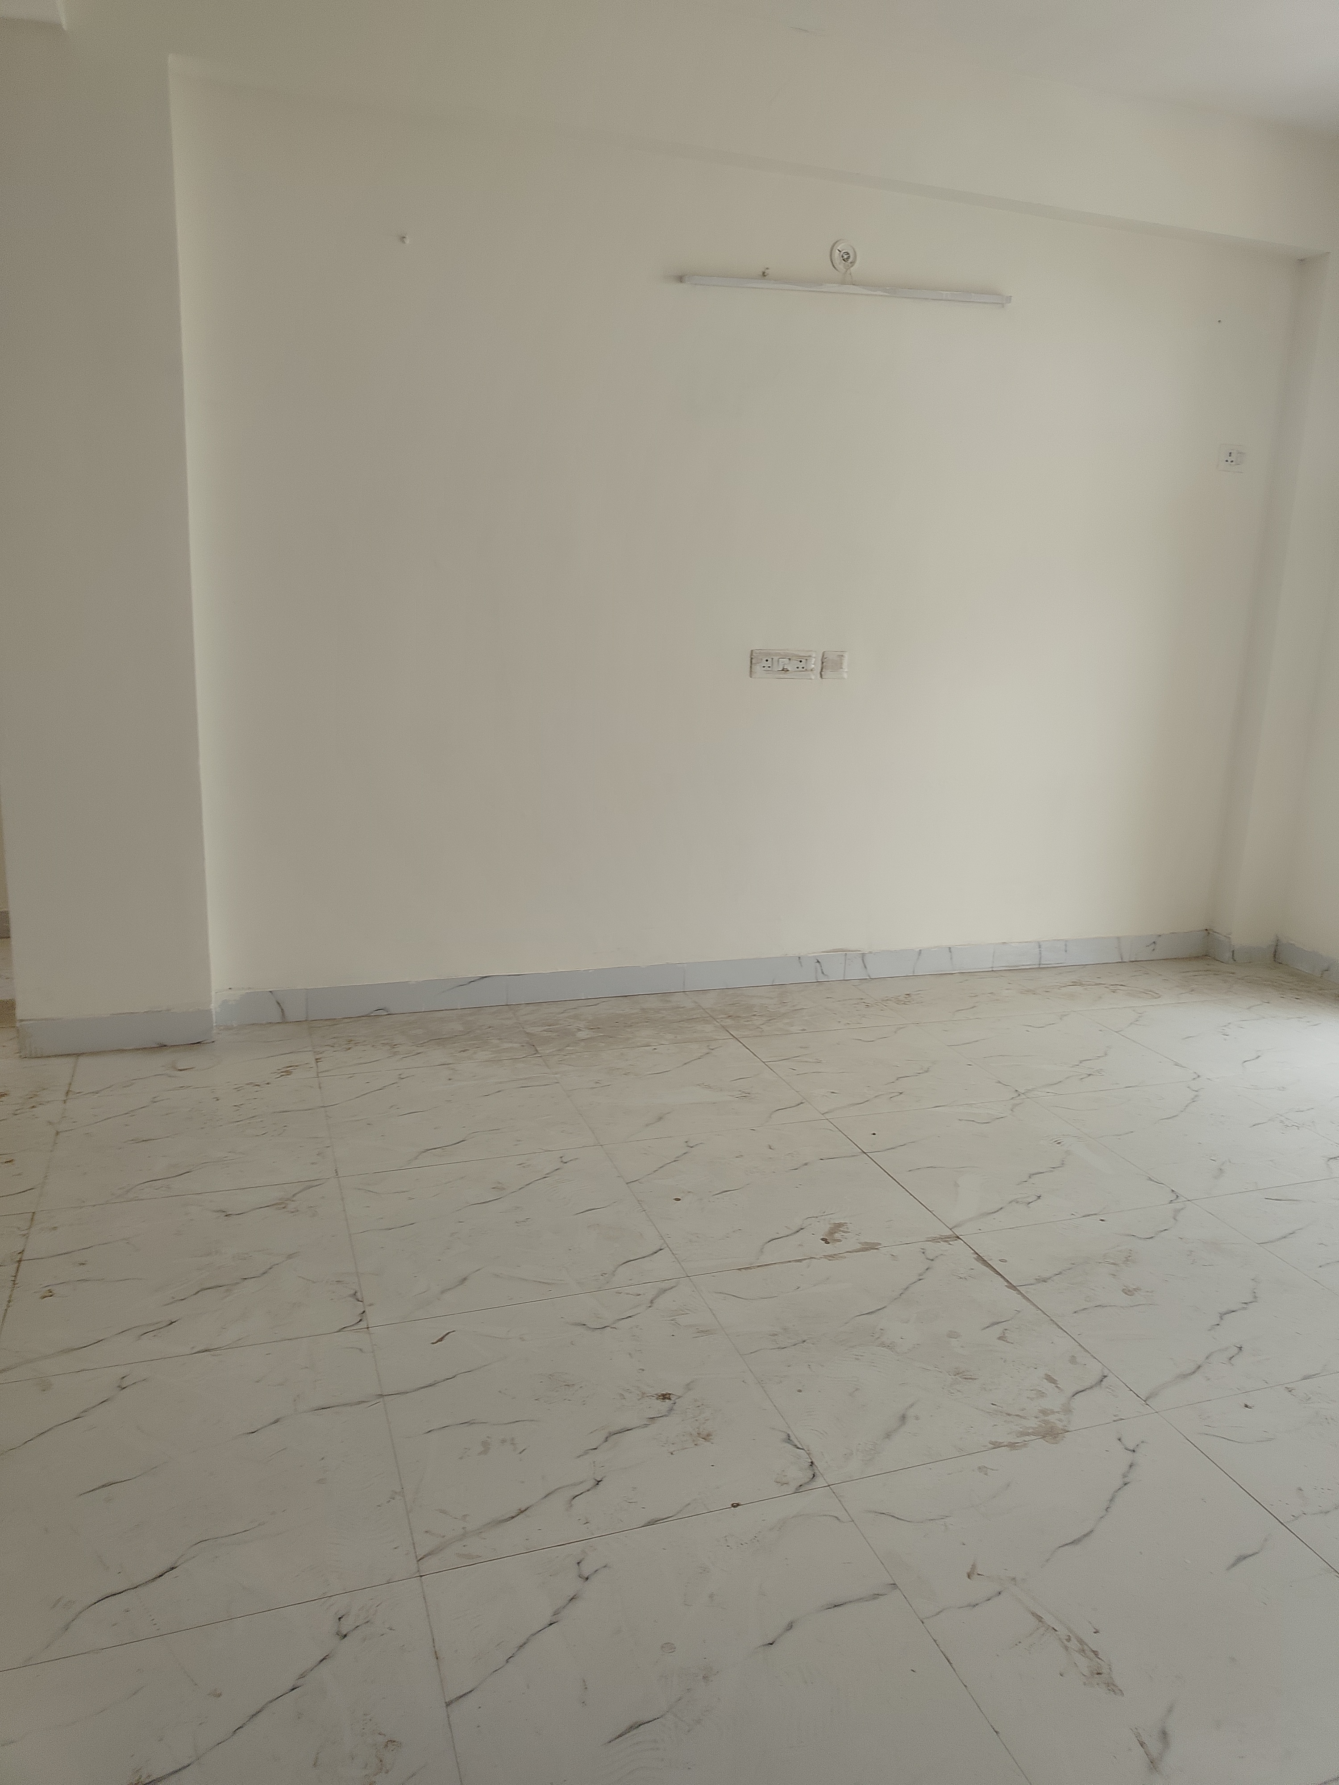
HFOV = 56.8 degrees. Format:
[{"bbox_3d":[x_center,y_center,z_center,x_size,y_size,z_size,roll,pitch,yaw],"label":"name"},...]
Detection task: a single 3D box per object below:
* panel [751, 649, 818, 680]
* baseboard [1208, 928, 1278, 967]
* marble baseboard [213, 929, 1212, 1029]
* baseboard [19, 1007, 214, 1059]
[{"bbox_3d":[0.367,-0.723,3.938,0.228,0.089,0.020,-2,14,-20],"label":"panel"},{"bbox_3d":[2.202,0.208,4.781,0.204,0.099,0.140,-2,14,-20],"label":"baseboard"},{"bbox_3d":[0.381,0.267,4.211,3.630,0.099,0.020,-2,14,-20],"label":"marble baseboard"},{"bbox_3d":[-1.509,0.384,3.387,0.485,0.099,0.020,-2,14,-20],"label":"baseboard"}]

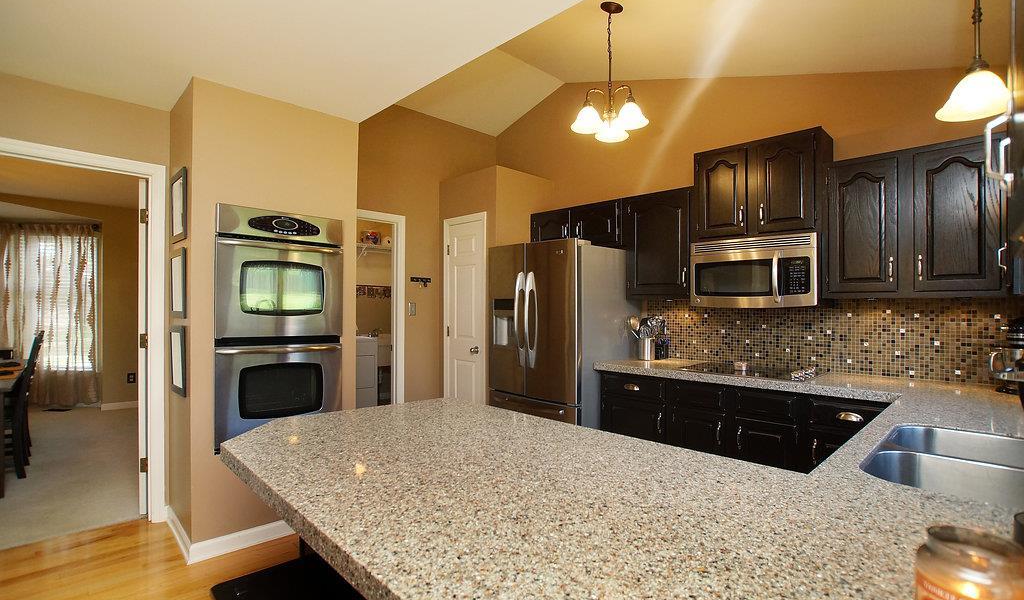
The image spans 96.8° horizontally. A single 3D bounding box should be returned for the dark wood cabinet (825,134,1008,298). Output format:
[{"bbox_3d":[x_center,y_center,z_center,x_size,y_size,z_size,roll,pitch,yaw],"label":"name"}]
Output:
[{"bbox_3d":[2.127,-0.391,2.446,0.712,0.764,0.335,0,0,45],"label":"dark wood cabinet"}]

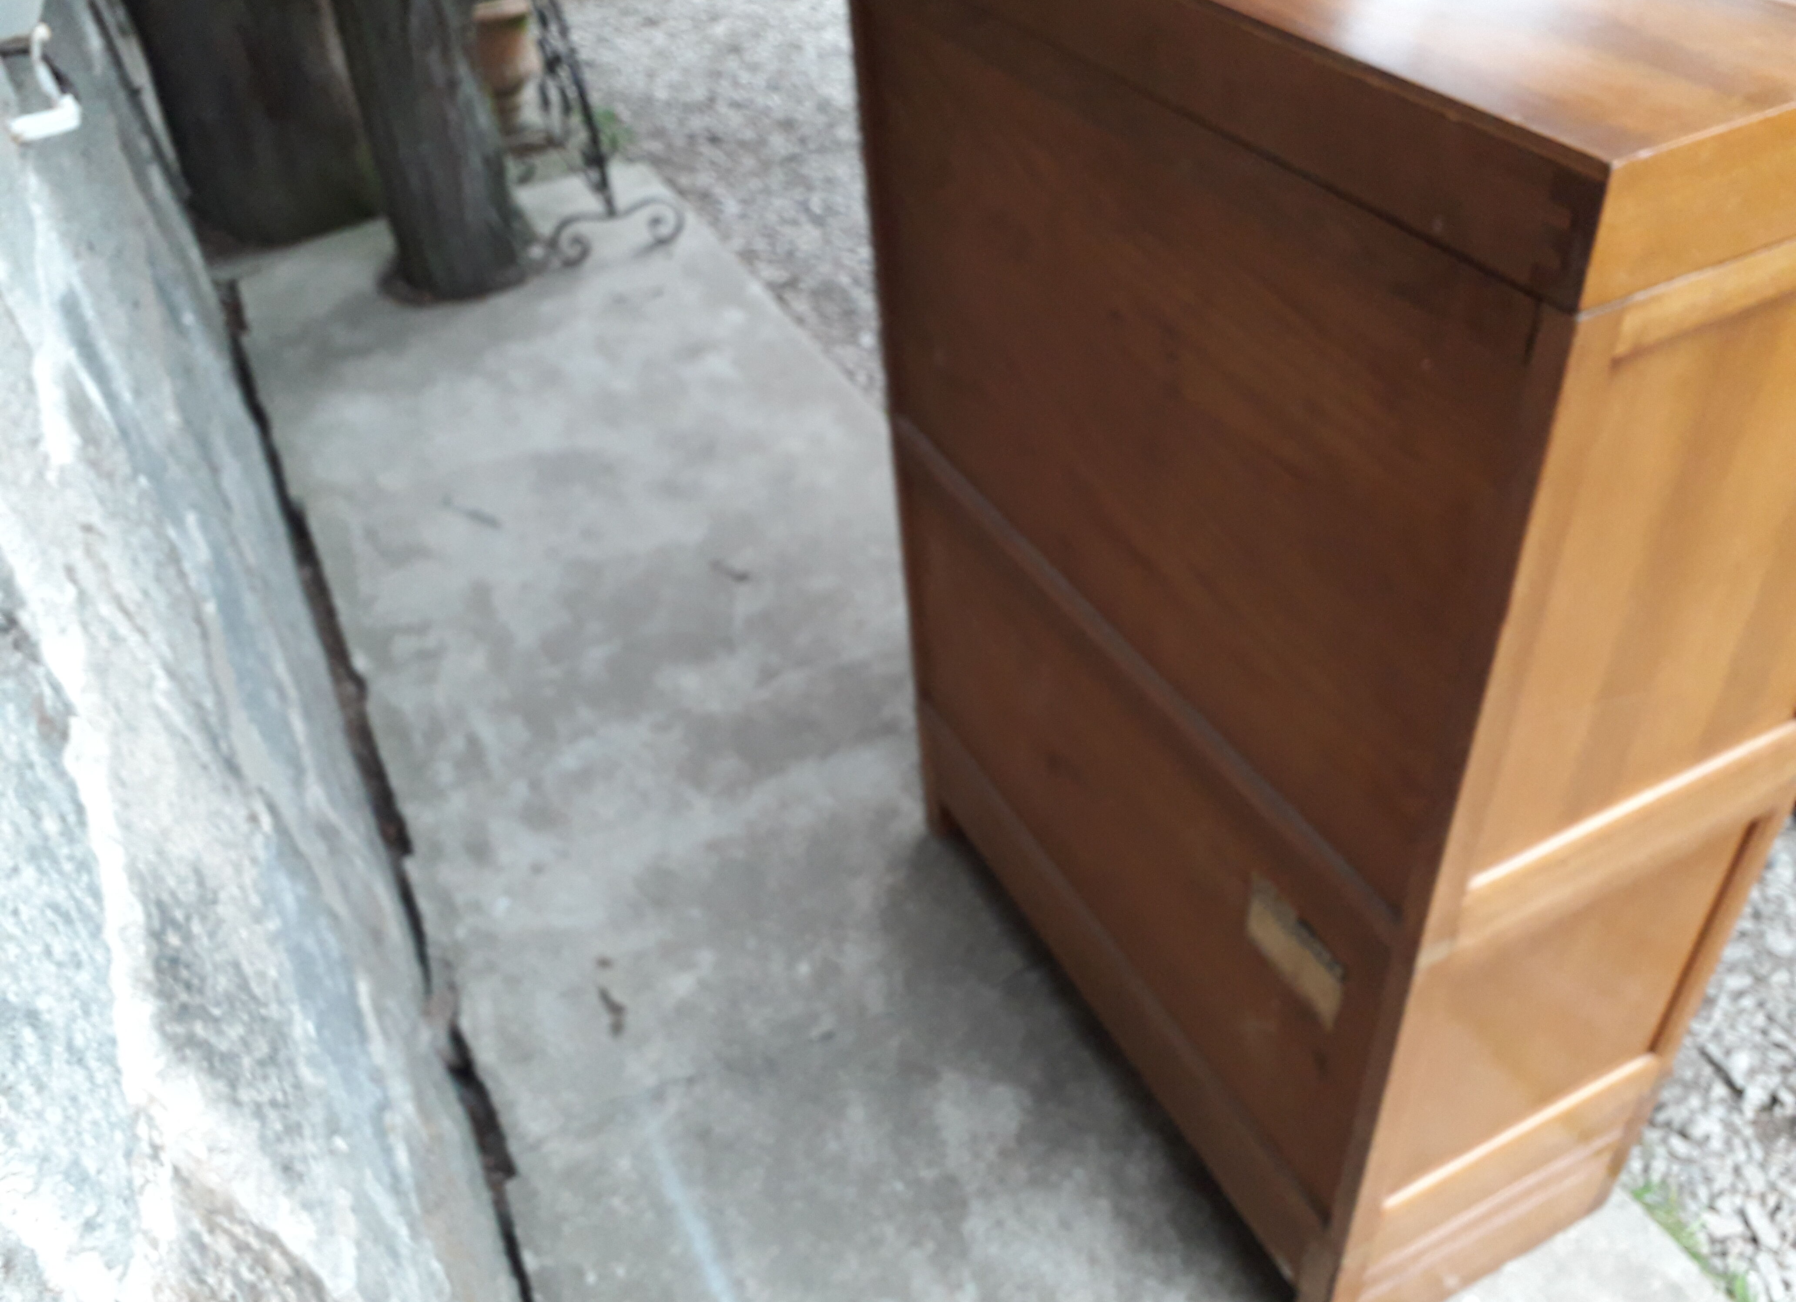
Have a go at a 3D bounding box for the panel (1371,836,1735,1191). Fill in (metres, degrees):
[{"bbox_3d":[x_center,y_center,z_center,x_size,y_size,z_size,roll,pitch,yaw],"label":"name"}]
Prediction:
[{"bbox_3d":[0.552,0.301,1.188,0.312,0.345,0.021,-21,42,-16],"label":"panel"}]

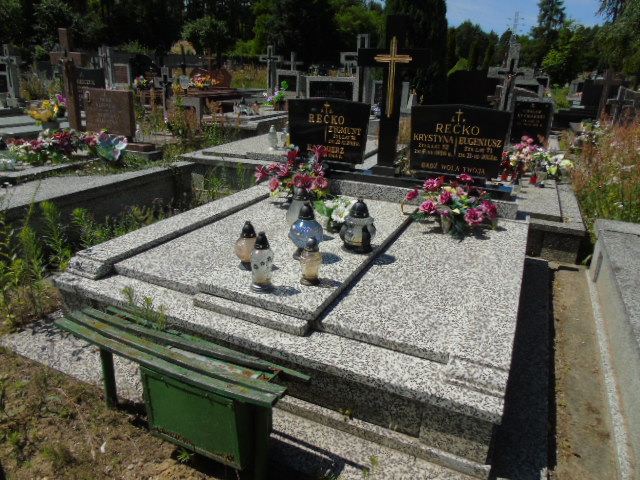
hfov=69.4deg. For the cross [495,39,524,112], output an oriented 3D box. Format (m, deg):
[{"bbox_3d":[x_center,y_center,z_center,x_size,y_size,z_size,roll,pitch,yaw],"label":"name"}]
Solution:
[{"bbox_3d":[2.232,-1.742,5.512,0.500,1.240,0.130,10,22,23],"label":"cross"}]

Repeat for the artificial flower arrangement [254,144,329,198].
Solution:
[{"bbox_3d":[-0.261,-0.638,4.044,0.580,0.408,0.370,11,22,23],"label":"artificial flower arrangement"}]

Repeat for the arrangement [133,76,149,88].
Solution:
[{"bbox_3d":[-3.527,-3.095,9.083,0.300,0.260,0.300,10,22,23],"label":"arrangement"}]

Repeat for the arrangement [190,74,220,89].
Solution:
[{"bbox_3d":[-2.251,-3.062,8.930,0.660,0.320,0.360,10,22,23],"label":"arrangement"}]

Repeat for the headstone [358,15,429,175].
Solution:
[{"bbox_3d":[0.610,-1.203,3.948,0.608,1.288,0.147,11,22,23],"label":"headstone"}]

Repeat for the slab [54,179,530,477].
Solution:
[{"bbox_3d":[0.147,0.066,3.127,2.247,0.425,2.677,11,22,23],"label":"slab"}]

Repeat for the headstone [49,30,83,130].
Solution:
[{"bbox_3d":[-2.841,-1.804,5.313,0.520,1.140,0.110,10,22,23],"label":"headstone"}]

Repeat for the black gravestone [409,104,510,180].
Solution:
[{"bbox_3d":[1.017,-0.741,3.446,0.700,0.520,0.090,10,22,23],"label":"black gravestone"}]

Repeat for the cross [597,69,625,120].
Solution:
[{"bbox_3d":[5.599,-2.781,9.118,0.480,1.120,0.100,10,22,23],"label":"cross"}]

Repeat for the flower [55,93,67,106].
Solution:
[{"bbox_3d":[-4.042,-2.189,7.200,0.170,0.190,0.140,11,22,23],"label":"flower"}]

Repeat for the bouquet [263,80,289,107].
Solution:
[{"bbox_3d":[-0.953,-3.138,9.900,0.500,0.550,0.400,11,22,23],"label":"bouquet"}]

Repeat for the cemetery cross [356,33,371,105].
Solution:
[{"bbox_3d":[0.707,-2.637,7.640,0.693,1.376,0.168,11,22,23],"label":"cemetery cross"}]

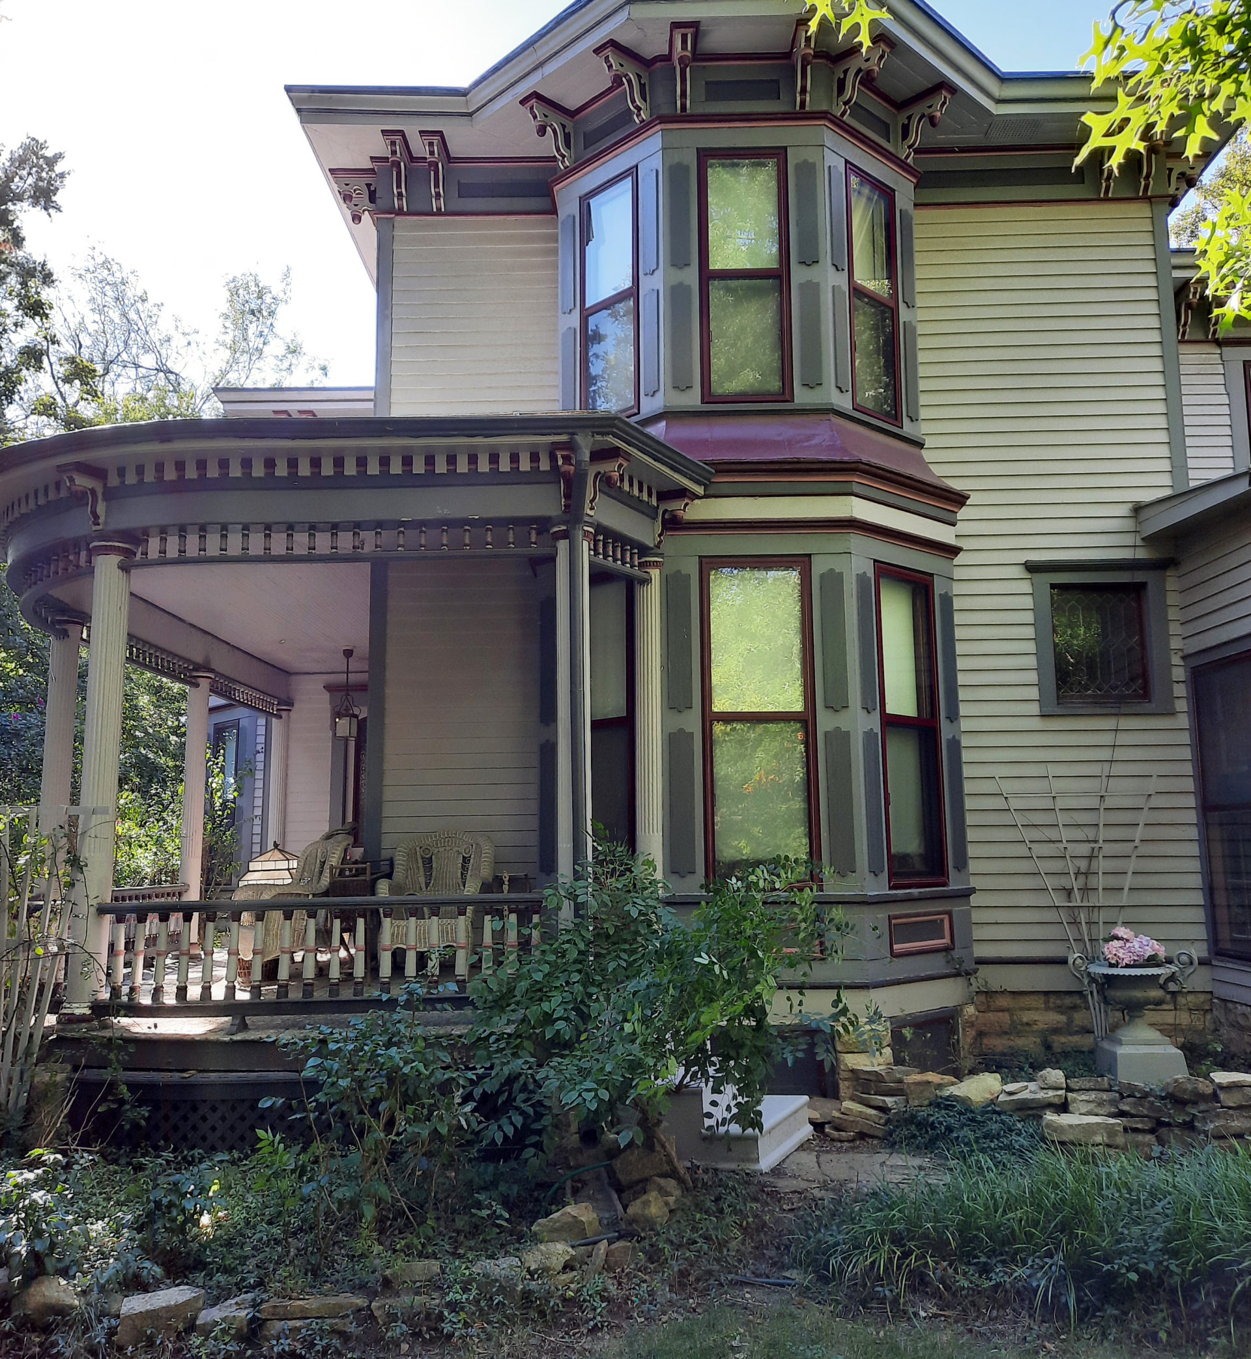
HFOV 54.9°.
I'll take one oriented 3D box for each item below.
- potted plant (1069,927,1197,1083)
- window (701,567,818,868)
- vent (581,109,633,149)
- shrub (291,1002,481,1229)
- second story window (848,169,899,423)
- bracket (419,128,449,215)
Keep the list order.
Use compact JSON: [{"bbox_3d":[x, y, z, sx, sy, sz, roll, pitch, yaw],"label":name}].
[{"bbox_3d":[3.394,2.163,8.086,0.800,0.965,0.600,-1,-9,1],"label":"potted plant"},{"bbox_3d":[0.841,0.254,7.476,0.690,2.070,0.120,-1,-9,1],"label":"window"},{"bbox_3d":[-0.129,-4.072,8.902,0.040,0.160,0.540,8,-12,-43],"label":"vent"},{"bbox_3d":[-0.976,1.828,5.199,0.820,0.860,0.750,-1,-9,1],"label":"shrub"},{"bbox_3d":[1.726,-2.690,8.488,0.592,1.810,0.100,7,-11,-43],"label":"second story window"},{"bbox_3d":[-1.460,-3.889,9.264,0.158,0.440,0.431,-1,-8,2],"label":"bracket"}]

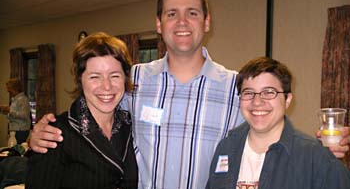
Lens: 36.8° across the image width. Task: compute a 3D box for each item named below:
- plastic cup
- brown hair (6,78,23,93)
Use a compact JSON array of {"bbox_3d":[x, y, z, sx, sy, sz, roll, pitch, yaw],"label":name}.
[{"bbox_3d":[0.493,0.105,1.650,0.084,0.113,0.084,2,3,0],"label":"plastic cup"},{"bbox_3d":[-2.162,-0.117,7.100,0.220,0.210,0.175,-1,0,8],"label":"brown hair"}]

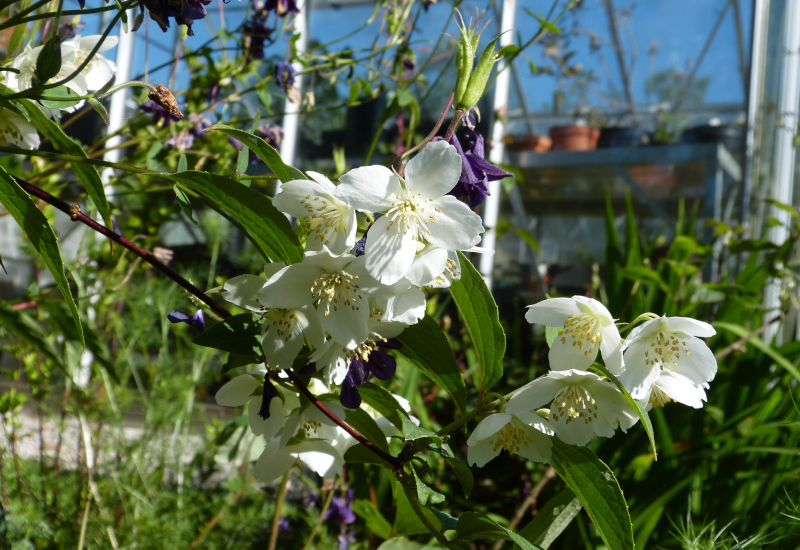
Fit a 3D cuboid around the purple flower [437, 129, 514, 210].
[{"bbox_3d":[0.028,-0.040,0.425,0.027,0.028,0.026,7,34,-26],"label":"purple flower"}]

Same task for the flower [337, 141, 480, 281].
[{"bbox_3d":[0.004,-0.022,0.415,0.055,0.053,0.022,2,13,-1],"label":"flower"}]

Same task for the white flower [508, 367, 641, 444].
[{"bbox_3d":[0.066,0.050,0.430,0.050,0.033,0.026,2,30,-3],"label":"white flower"}]

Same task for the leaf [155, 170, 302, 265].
[{"bbox_3d":[-0.060,-0.021,0.400,0.057,0.020,0.011,30,-49,-10],"label":"leaf"}]

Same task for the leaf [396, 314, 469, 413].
[{"bbox_3d":[0.010,0.032,0.410,0.018,0.045,0.008,-25,-17,-40],"label":"leaf"}]

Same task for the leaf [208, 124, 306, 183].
[{"bbox_3d":[-0.053,-0.045,0.425,0.043,0.009,0.018,28,36,12],"label":"leaf"}]

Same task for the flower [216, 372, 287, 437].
[{"bbox_3d":[-0.053,0.048,0.415,0.029,0.026,0.020,6,-22,-17],"label":"flower"}]

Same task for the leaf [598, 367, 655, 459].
[{"bbox_3d":[0.085,0.052,0.425,0.010,0.042,0.011,-38,-19,18],"label":"leaf"}]

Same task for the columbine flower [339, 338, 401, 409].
[{"bbox_3d":[-0.011,0.035,0.410,0.027,0.027,0.025,6,28,-16],"label":"columbine flower"}]

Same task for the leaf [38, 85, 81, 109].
[{"bbox_3d":[-0.135,-0.070,0.450,0.017,0.009,0.006,1,-18,-12],"label":"leaf"}]

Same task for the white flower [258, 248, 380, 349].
[{"bbox_3d":[-0.029,0.009,0.425,0.048,0.040,0.025,2,27,2],"label":"white flower"}]

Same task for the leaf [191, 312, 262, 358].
[{"bbox_3d":[-0.058,0.022,0.393,0.028,0.016,0.007,9,-43,-32],"label":"leaf"}]

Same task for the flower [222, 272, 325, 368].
[{"bbox_3d":[-0.048,0.017,0.437,0.040,0.036,0.026,4,28,18],"label":"flower"}]

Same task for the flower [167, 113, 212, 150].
[{"bbox_3d":[-0.112,-0.076,0.600,0.023,0.019,0.019,3,24,5],"label":"flower"}]

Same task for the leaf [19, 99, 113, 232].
[{"bbox_3d":[-0.122,-0.038,0.412,0.014,0.066,0.009,-18,-21,-50],"label":"leaf"}]

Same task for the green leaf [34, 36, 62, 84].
[{"bbox_3d":[-0.134,-0.082,0.430,0.011,0.018,0.006,1,0,-12],"label":"green leaf"}]

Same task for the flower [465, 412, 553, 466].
[{"bbox_3d":[0.043,0.064,0.440,0.035,0.024,0.022,3,37,5],"label":"flower"}]

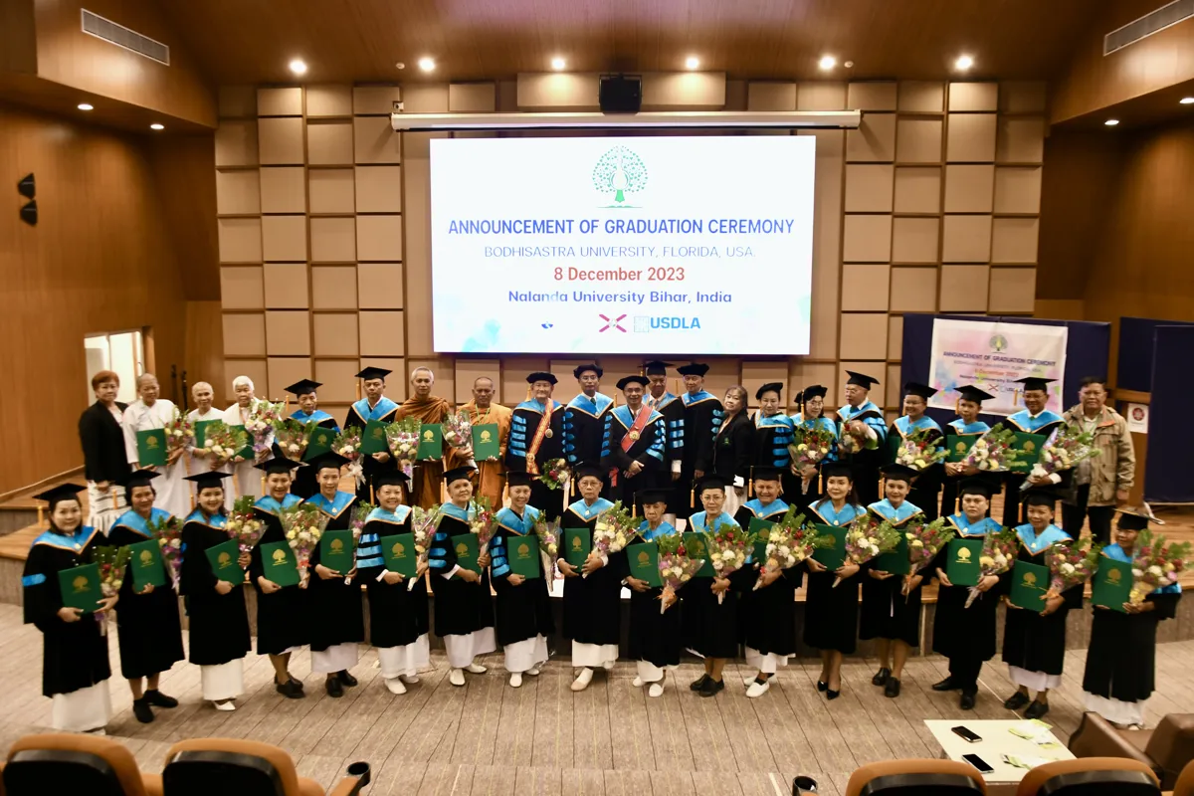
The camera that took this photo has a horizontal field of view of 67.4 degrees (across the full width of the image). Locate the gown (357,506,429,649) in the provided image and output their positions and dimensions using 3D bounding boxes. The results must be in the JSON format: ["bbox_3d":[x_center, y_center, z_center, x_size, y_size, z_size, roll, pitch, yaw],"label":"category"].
[{"bbox_3d":[-1.484,1.297,6.515,0.500,1.028,0.380,-4,8,-32],"label":"gown"}]

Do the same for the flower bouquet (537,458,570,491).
[{"bbox_3d":[-0.367,0.650,7.600,0.280,0.296,0.260,0,7,-3],"label":"flower bouquet"}]

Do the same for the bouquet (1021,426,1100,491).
[{"bbox_3d":[3.676,0.524,7.200,0.637,0.350,0.280,-39,-21,0],"label":"bouquet"}]

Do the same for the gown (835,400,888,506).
[{"bbox_3d":[2.342,0.603,7.941,0.468,1.147,0.400,7,10,42],"label":"gown"}]

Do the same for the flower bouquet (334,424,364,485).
[{"bbox_3d":[-2.112,0.496,7.633,0.270,0.480,0.220,-12,9,-4],"label":"flower bouquet"}]

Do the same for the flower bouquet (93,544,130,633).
[{"bbox_3d":[-3.200,1.254,5.866,0.270,0.569,0.220,5,-4,-37],"label":"flower bouquet"}]

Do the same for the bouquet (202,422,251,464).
[{"bbox_3d":[-3.271,0.413,7.840,0.320,0.480,0.240,19,-7,-15],"label":"bouquet"}]

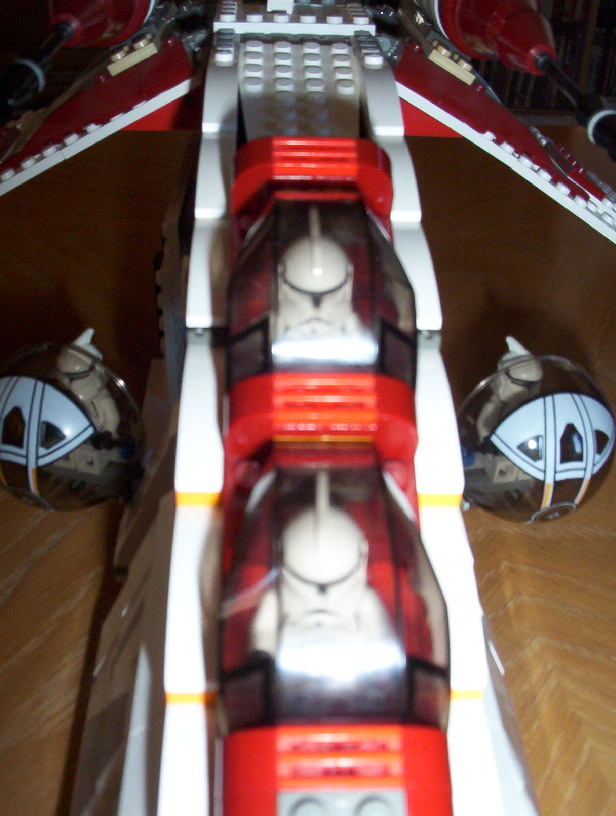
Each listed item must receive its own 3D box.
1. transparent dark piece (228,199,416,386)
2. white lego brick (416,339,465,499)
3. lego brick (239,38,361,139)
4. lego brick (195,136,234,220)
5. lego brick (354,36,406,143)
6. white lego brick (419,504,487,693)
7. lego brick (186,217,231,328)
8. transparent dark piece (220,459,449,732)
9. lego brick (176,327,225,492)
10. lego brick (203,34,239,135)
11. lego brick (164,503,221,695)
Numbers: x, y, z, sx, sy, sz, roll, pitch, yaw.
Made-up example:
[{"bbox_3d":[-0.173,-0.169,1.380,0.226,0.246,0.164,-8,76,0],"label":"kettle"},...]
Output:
[{"bbox_3d":[0.002,-0.021,0.161,0.032,0.019,0.044,0,32,-3],"label":"transparent dark piece"},{"bbox_3d":[0.022,0.001,0.166,0.008,0.010,0.032,0,32,-3],"label":"white lego brick"},{"bbox_3d":[-0.002,-0.081,0.240,0.032,0.005,0.059,0,44,-3],"label":"lego brick"},{"bbox_3d":[-0.020,-0.053,0.206,0.008,0.010,0.032,0,32,-3],"label":"lego brick"},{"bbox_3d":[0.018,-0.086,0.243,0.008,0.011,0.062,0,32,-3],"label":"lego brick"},{"bbox_3d":[0.022,0.029,0.147,0.008,0.010,0.032,0,32,-3],"label":"white lego brick"},{"bbox_3d":[-0.019,-0.027,0.184,0.008,0.010,0.032,0,32,-3],"label":"lego brick"},{"bbox_3d":[0.003,0.026,0.133,0.032,0.021,0.044,0,32,-3],"label":"transparent dark piece"},{"bbox_3d":[-0.018,0.001,0.164,0.008,0.010,0.032,0,32,-3],"label":"lego brick"},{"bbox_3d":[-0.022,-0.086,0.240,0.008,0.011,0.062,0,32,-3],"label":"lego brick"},{"bbox_3d":[-0.017,0.029,0.145,0.008,0.010,0.032,0,32,-3],"label":"lego brick"}]

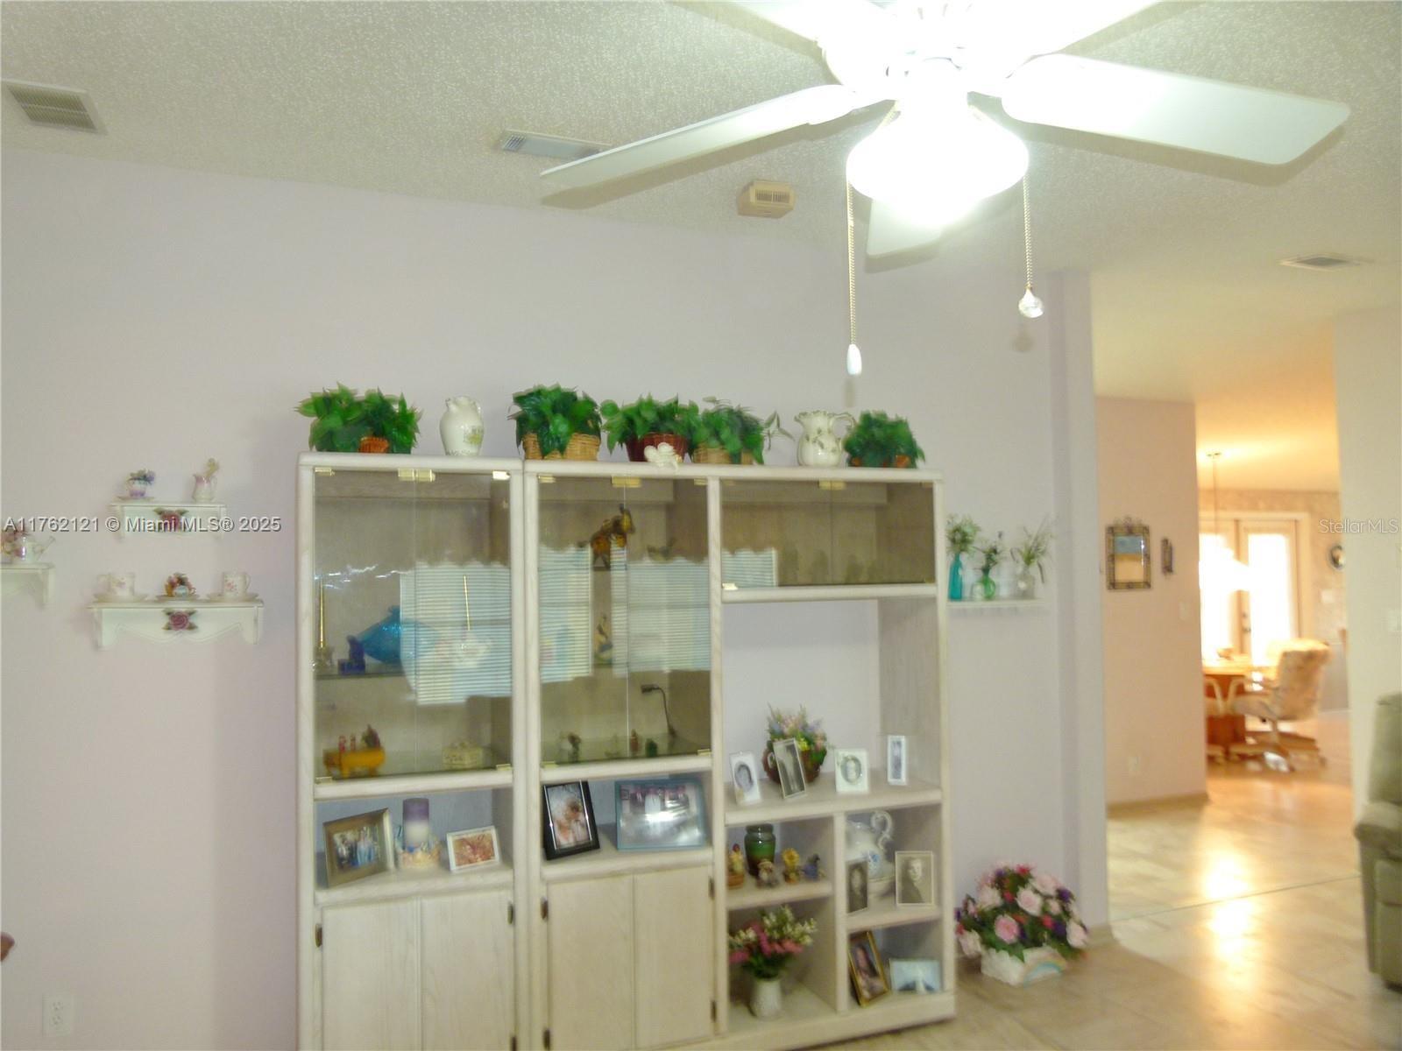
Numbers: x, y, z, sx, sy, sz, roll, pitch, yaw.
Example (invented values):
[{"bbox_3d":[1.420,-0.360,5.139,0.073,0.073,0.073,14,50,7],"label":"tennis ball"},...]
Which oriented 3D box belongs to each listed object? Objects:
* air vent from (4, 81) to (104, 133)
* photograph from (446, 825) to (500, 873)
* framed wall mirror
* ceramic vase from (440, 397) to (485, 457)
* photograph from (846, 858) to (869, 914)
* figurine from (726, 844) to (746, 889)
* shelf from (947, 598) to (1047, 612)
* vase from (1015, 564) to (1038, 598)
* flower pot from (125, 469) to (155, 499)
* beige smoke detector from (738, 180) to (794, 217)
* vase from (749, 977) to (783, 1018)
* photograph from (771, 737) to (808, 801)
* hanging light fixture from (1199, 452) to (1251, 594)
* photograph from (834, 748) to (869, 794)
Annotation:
[{"bbox_3d":[-1.762,-1.138,2.768,0.200,0.018,0.285,0,-2,-20],"label":"air vent"},{"bbox_3d":[-0.662,0.937,2.923,0.138,0.106,0.030,1,-22,-33],"label":"photograph"},{"bbox_3d":[2.716,0.180,6.431,0.360,0.450,0.030,0,-2,-20],"label":"framed wall mirror"},{"bbox_3d":[-0.765,-0.305,3.248,0.142,0.215,0.138,0,-2,-20],"label":"ceramic vase"},{"bbox_3d":[0.510,1.192,3.356,0.106,0.169,0.025,2,-4,-41],"label":"photograph"},{"bbox_3d":[0.114,1.111,3.293,0.061,0.137,0.062,0,-3,-22],"label":"figurine"},{"bbox_3d":[1.170,0.324,4.107,0.500,0.052,0.120,0,-2,-20],"label":"shelf"},{"bbox_3d":[1.317,0.230,4.091,0.085,0.137,0.085,0,-3,-22],"label":"vase"},{"bbox_3d":[-1.605,-0.117,2.896,0.070,0.086,0.064,0,-3,-21],"label":"flower pot"},{"bbox_3d":[0.206,-1.018,3.171,0.132,0.077,0.086,0,-3,-22],"label":"beige smoke detector"},{"bbox_3d":[0.224,1.596,3.466,0.108,0.130,0.108,-1,-2,0],"label":"vase"},{"bbox_3d":[0.288,0.816,3.390,0.104,0.185,0.030,2,-19,-41],"label":"photograph"},{"bbox_3d":[4.224,-0.015,8.312,0.510,1.130,0.510,0,-2,-20],"label":"hanging light fixture"},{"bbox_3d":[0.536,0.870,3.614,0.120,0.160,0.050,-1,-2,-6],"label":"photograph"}]

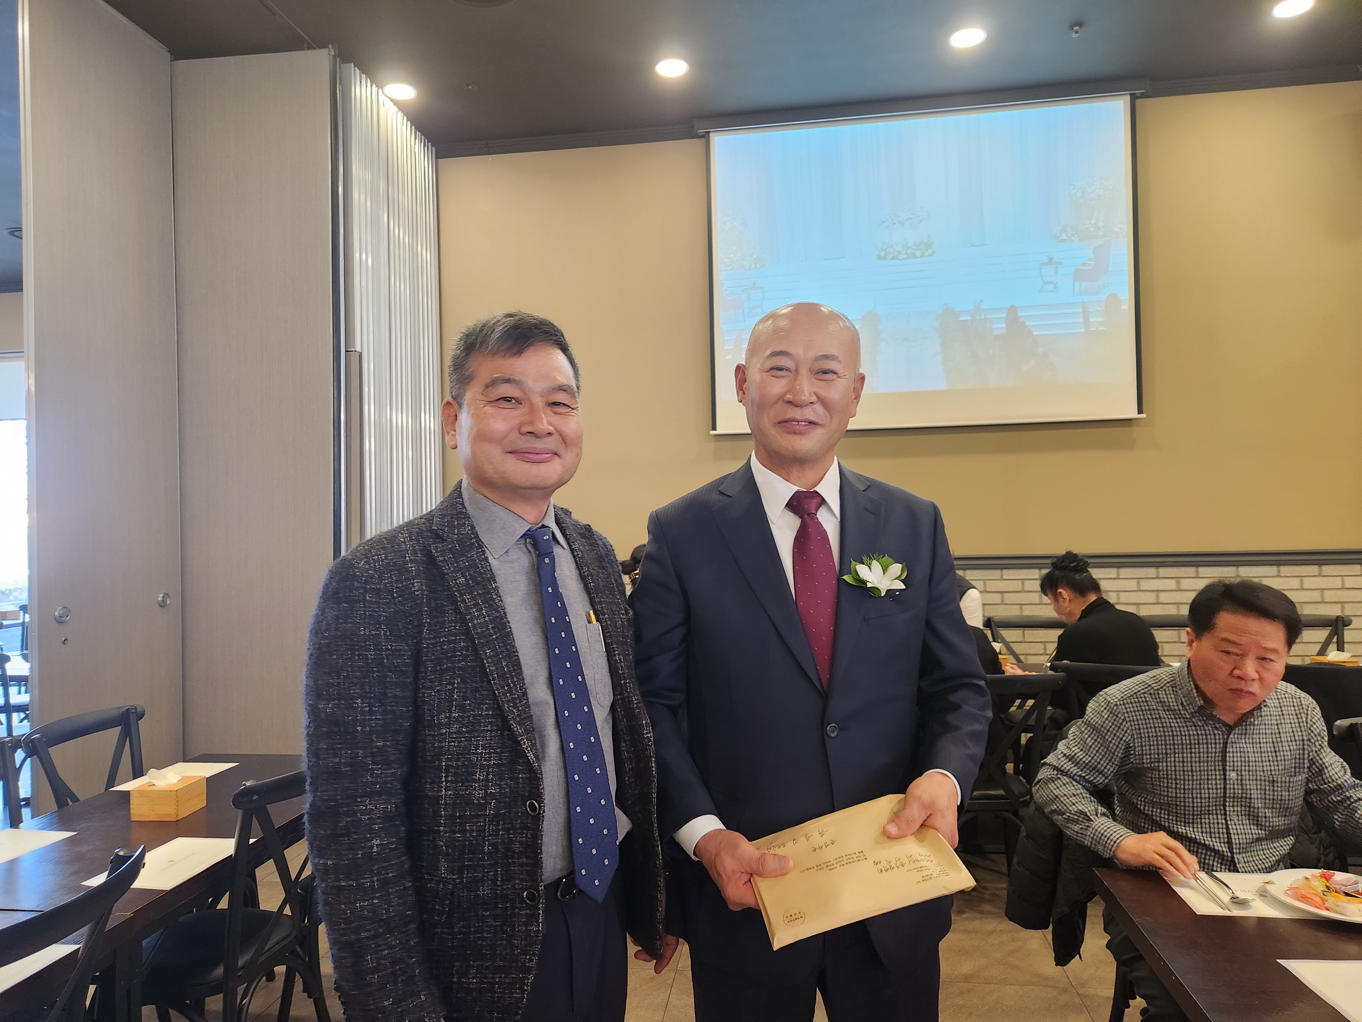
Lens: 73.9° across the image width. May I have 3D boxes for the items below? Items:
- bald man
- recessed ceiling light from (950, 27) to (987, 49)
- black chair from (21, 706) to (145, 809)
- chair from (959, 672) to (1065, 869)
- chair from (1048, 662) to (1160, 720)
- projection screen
[{"bbox_3d":[0.197,0.572,1.335,0.540,1.750,0.420,-1,0,0],"label":"bald man"},{"bbox_3d":[1.342,-2.223,4.225,0.178,0.040,0.178,-1,0,9],"label":"recessed ceiling light"},{"bbox_3d":[-1.521,1.049,2.645,0.510,0.880,0.460,-1,0,9],"label":"black chair"},{"bbox_3d":[1.103,0.998,3.311,0.480,0.880,0.510,-1,0,9],"label":"chair"},{"bbox_3d":[1.651,0.987,3.430,0.470,0.880,0.510,-1,0,17],"label":"chair"},{"bbox_3d":[1.268,-1.294,4.867,2.267,1.681,0.050,-1,0,9],"label":"projection screen"}]

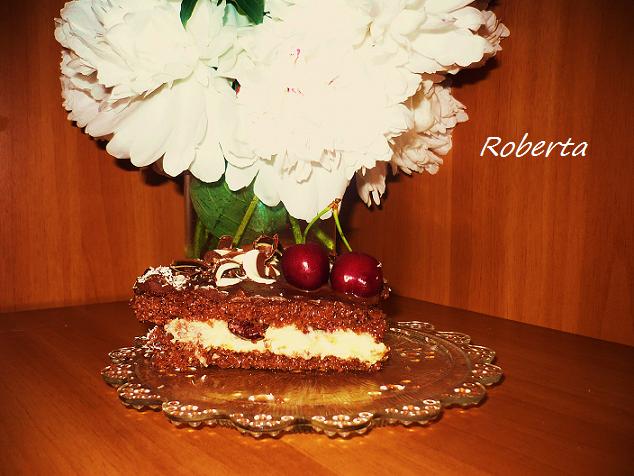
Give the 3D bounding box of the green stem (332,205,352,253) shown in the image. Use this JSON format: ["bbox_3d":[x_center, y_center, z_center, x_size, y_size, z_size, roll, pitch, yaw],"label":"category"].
[{"bbox_3d":[0.013,-0.005,0.328,0.011,0.025,0.008,1,7,8],"label":"green stem"}]

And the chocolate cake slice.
[{"bbox_3d":[-0.025,0.032,0.338,0.126,0.061,0.056,1,7,6],"label":"chocolate cake slice"}]

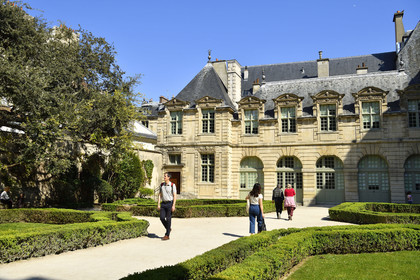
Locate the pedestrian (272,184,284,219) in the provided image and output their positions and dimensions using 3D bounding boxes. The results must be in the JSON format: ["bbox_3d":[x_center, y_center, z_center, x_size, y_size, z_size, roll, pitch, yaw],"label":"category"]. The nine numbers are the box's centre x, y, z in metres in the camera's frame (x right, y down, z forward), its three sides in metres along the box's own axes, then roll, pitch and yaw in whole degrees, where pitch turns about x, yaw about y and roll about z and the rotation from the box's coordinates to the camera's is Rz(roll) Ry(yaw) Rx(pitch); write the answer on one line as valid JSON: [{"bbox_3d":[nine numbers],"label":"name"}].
[{"bbox_3d":[3.388,3.050,19.646,0.560,1.680,0.400,-1,-7,12],"label":"pedestrian"}]

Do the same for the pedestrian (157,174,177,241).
[{"bbox_3d":[-1.129,1.748,10.474,0.500,1.760,0.400,-1,-7,18],"label":"pedestrian"}]

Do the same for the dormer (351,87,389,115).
[{"bbox_3d":[11.729,-2.773,28.946,2.420,2.000,1.100,-2,-7,24],"label":"dormer"}]

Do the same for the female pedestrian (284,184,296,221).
[{"bbox_3d":[3.672,2.857,18.125,0.500,1.600,0.380,-1,-6,13],"label":"female pedestrian"}]

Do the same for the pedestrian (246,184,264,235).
[{"bbox_3d":[1.453,2.195,12.602,0.520,1.640,0.370,0,-6,10],"label":"pedestrian"}]

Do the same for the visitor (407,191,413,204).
[{"bbox_3d":[13.070,3.997,25.931,0.380,1.250,0.330,3,-7,-18],"label":"visitor"}]

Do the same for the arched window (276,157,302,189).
[{"bbox_3d":[6.191,2.498,30.654,2.050,2.500,0.300,-2,-7,24],"label":"arched window"}]

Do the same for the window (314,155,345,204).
[{"bbox_3d":[10.227,3.406,33.663,2.274,4.080,0.300,-2,-8,22],"label":"window"}]

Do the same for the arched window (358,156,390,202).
[{"bbox_3d":[13.415,3.418,32.370,2.406,4.290,0.300,-2,-8,22],"label":"arched window"}]

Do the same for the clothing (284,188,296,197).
[{"bbox_3d":[3.705,2.415,18.278,0.500,0.400,0.300,-1,-7,12],"label":"clothing"}]

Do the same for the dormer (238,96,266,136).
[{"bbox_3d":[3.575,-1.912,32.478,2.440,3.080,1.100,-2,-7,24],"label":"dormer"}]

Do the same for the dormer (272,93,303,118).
[{"bbox_3d":[6.310,-2.595,31.339,2.460,1.960,1.100,-2,-7,24],"label":"dormer"}]

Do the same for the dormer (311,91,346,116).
[{"bbox_3d":[10.330,-3.034,34.506,2.624,2.183,1.000,-2,-8,22],"label":"dormer"}]

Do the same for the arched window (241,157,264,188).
[{"bbox_3d":[3.438,2.595,31.869,2.050,2.500,0.300,-2,-7,24],"label":"arched window"}]

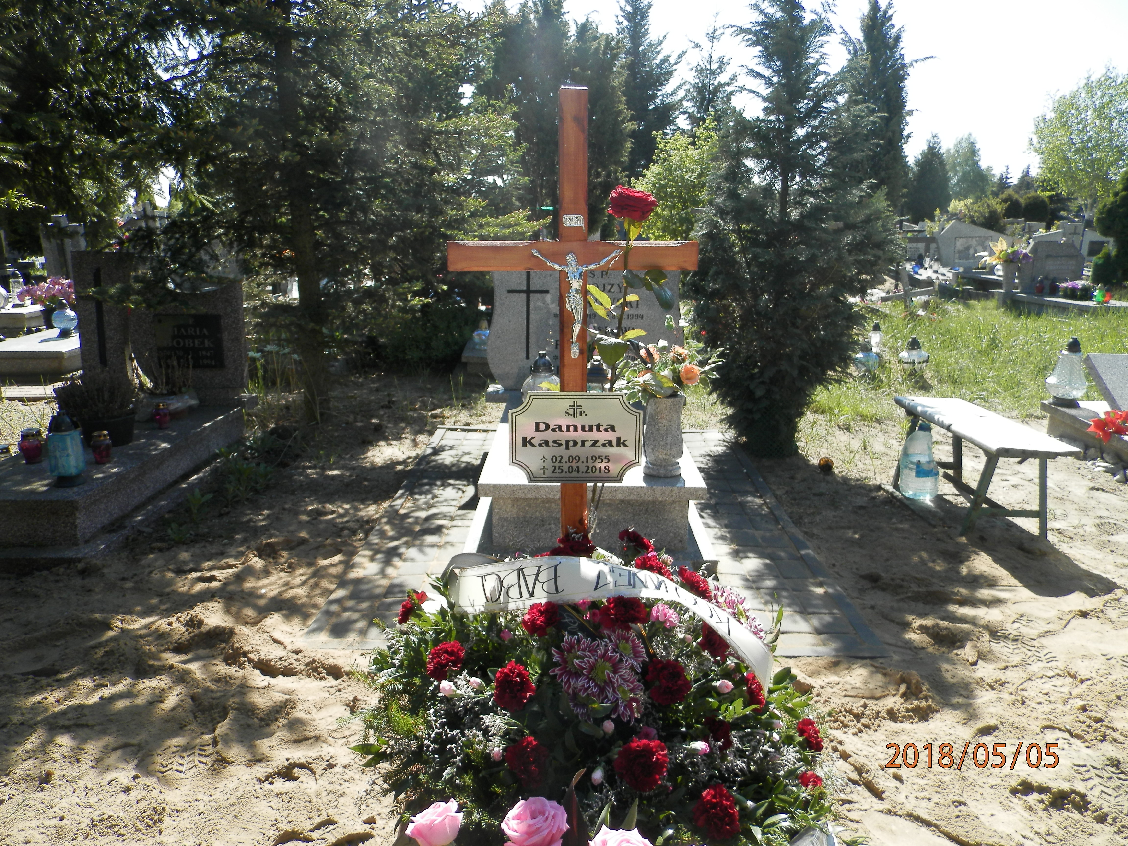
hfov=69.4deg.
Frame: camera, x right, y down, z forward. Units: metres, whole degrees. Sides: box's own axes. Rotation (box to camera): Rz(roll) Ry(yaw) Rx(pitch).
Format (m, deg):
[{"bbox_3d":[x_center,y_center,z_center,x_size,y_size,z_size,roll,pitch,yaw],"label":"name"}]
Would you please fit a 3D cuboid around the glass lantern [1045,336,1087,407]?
[{"bbox_3d":[2.790,-0.288,4.505,0.224,0.374,0.224,0,14,0],"label":"glass lantern"}]

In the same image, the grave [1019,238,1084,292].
[{"bbox_3d":[5.990,-1.930,9.990,0.800,0.620,0.150,-3,15,-11],"label":"grave"}]

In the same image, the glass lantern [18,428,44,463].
[{"bbox_3d":[-2.304,0.094,3.520,0.103,0.150,0.103,0,14,0],"label":"glass lantern"}]

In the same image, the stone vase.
[{"bbox_3d":[0.381,0.046,3.094,0.155,0.305,0.155,0,15,0],"label":"stone vase"}]

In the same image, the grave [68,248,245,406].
[{"bbox_3d":[-2.235,-0.538,4.585,0.870,0.850,0.160,0,14,-1],"label":"grave"}]

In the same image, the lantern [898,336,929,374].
[{"bbox_3d":[2.438,-0.457,5.676,0.195,0.275,0.180,0,15,0],"label":"lantern"}]

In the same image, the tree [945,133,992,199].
[{"bbox_3d":[27.050,-15.960,54.500,3.200,6.700,3.200,0,14,0],"label":"tree"}]

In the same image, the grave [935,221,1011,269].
[{"bbox_3d":[5.771,-2.503,11.443,1.080,0.700,0.180,-3,15,-12],"label":"grave"}]

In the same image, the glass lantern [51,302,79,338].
[{"bbox_3d":[-3.789,-0.787,6.182,0.172,0.258,0.172,0,15,0],"label":"glass lantern"}]

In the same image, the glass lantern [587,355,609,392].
[{"bbox_3d":[0.162,-0.189,3.937,0.115,0.270,0.115,0,14,0],"label":"glass lantern"}]

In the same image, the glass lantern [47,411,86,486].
[{"bbox_3d":[-1.925,0.096,3.144,0.127,0.282,0.127,0,15,0],"label":"glass lantern"}]

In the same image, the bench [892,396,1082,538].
[{"bbox_3d":[1.840,0.180,3.710,0.370,0.370,0.970,0,14,0],"label":"bench"}]

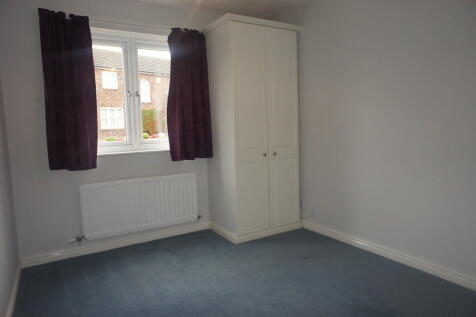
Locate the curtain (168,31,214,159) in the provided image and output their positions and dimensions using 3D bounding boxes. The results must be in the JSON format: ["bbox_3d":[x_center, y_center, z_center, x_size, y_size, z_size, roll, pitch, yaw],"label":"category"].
[{"bbox_3d":[-0.495,-0.652,3.337,0.429,1.323,0.128,-5,6,-30],"label":"curtain"}]

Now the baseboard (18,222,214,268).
[{"bbox_3d":[-1.121,0.856,3.228,1.796,0.080,0.019,-5,6,-30],"label":"baseboard"}]

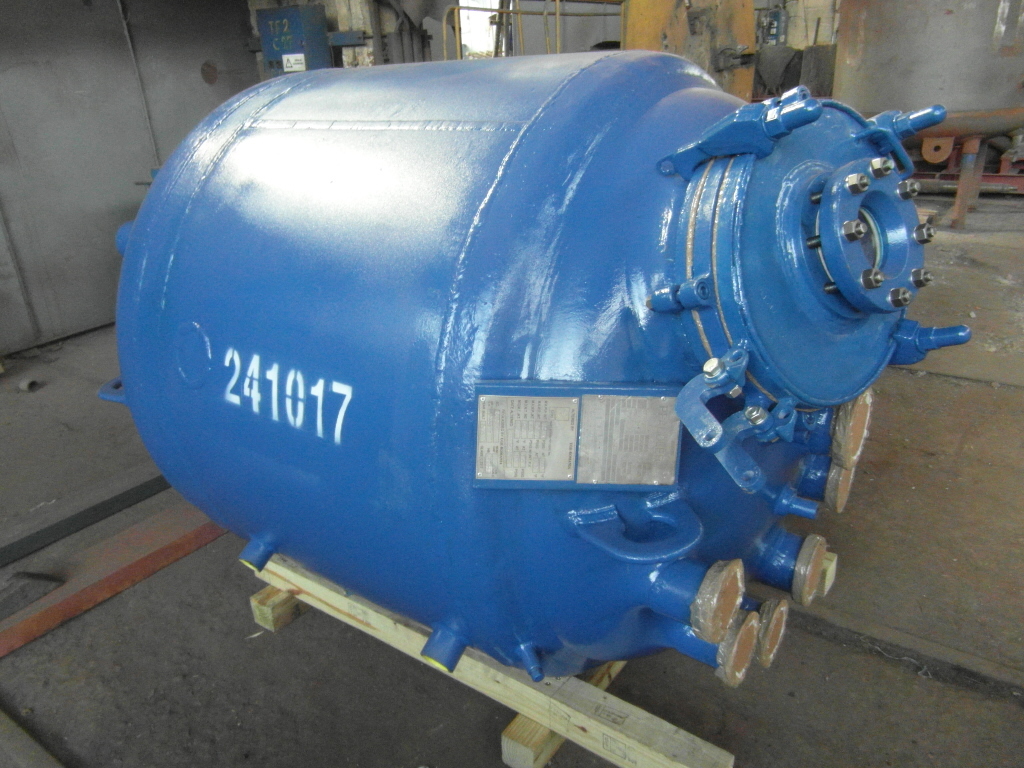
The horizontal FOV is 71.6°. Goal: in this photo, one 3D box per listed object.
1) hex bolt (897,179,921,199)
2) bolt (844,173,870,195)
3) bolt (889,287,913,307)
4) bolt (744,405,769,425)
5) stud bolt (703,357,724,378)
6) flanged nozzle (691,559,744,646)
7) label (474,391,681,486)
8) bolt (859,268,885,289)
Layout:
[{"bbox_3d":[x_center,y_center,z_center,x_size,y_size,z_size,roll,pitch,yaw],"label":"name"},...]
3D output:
[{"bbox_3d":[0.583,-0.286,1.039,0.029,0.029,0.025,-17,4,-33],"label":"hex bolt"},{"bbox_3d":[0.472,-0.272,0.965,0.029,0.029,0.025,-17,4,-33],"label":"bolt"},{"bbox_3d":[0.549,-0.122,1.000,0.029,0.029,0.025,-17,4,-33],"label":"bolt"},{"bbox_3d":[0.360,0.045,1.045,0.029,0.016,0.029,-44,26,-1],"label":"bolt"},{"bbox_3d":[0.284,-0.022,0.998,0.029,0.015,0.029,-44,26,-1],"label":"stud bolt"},{"bbox_3d":[0.399,0.418,1.370,0.052,0.165,0.165,13,26,32],"label":"flanged nozzle"},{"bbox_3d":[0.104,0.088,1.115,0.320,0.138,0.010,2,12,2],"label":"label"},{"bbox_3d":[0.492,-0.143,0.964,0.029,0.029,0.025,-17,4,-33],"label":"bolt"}]

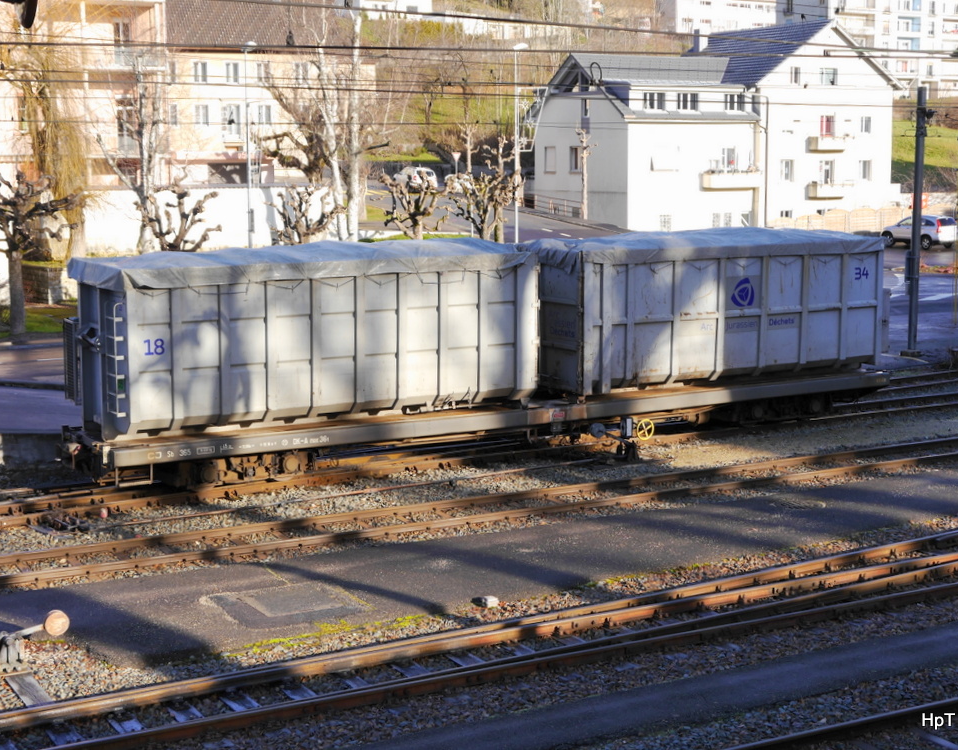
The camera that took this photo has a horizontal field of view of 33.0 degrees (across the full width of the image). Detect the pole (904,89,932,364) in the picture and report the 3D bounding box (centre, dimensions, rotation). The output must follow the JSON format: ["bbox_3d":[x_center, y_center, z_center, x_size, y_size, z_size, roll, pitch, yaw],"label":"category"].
[{"bbox_3d":[10.800,-3.848,39.888,0.550,6.507,0.500,-5,10,-31],"label":"pole"}]

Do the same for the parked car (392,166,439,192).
[{"bbox_3d":[-3.920,-12.485,102.885,1.760,1.620,4.200,-3,9,-19],"label":"parked car"}]

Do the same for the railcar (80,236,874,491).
[{"bbox_3d":[0.754,-0.556,28.377,16.200,3.650,2.450,-5,9,-32],"label":"railcar"}]

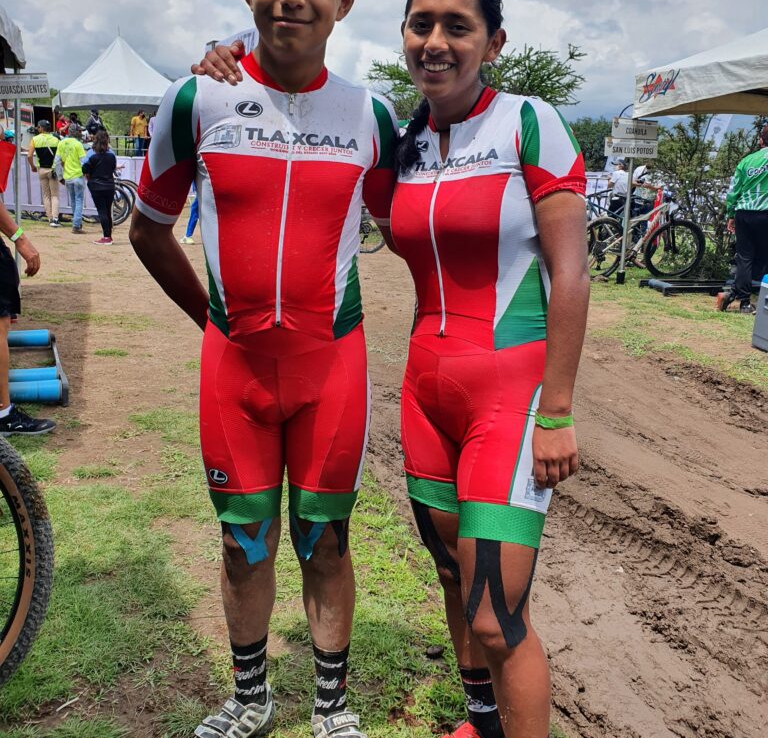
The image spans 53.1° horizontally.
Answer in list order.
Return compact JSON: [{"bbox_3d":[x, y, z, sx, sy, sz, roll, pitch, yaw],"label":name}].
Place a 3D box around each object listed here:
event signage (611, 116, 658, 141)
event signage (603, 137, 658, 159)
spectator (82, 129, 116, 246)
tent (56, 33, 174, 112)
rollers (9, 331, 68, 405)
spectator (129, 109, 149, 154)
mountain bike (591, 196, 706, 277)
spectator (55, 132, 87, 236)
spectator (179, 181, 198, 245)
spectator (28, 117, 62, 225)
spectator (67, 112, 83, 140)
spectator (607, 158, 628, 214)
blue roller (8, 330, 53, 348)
[{"bbox_3d":[2.876,-2.755,8.811,0.640,0.220,0.030,-4,16,-22],"label":"event signage"},{"bbox_3d":[2.830,-2.523,8.800,0.670,0.210,0.030,-1,15,-12],"label":"event signage"},{"bbox_3d":[-4.035,-2.595,10.993,0.400,1.620,0.470,12,18,34],"label":"spectator"},{"bbox_3d":[-8.193,-8.024,24.119,4.000,4.410,4.000,-2,16,-16],"label":"tent"},{"bbox_3d":[-2.160,-0.013,4.495,0.500,0.120,1.350,-5,16,-24],"label":"rollers"},{"bbox_3d":[-6.507,-6.011,20.467,0.520,1.700,0.350,-5,16,-24],"label":"spectator"},{"bbox_3d":[3.256,-1.675,9.665,1.860,1.060,0.680,-2,16,-15],"label":"mountain bike"},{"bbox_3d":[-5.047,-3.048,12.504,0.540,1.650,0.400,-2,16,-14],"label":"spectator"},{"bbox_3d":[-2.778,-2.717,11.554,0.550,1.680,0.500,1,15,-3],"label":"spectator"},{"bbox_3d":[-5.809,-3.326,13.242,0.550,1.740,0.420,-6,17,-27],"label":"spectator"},{"bbox_3d":[-7.706,-5.535,19.213,0.470,1.660,0.320,-2,15,-14],"label":"spectator"},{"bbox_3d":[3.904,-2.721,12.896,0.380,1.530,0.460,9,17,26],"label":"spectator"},{"bbox_3d":[-2.415,-0.193,5.060,0.400,0.112,0.112,-4,16,-23],"label":"blue roller"}]

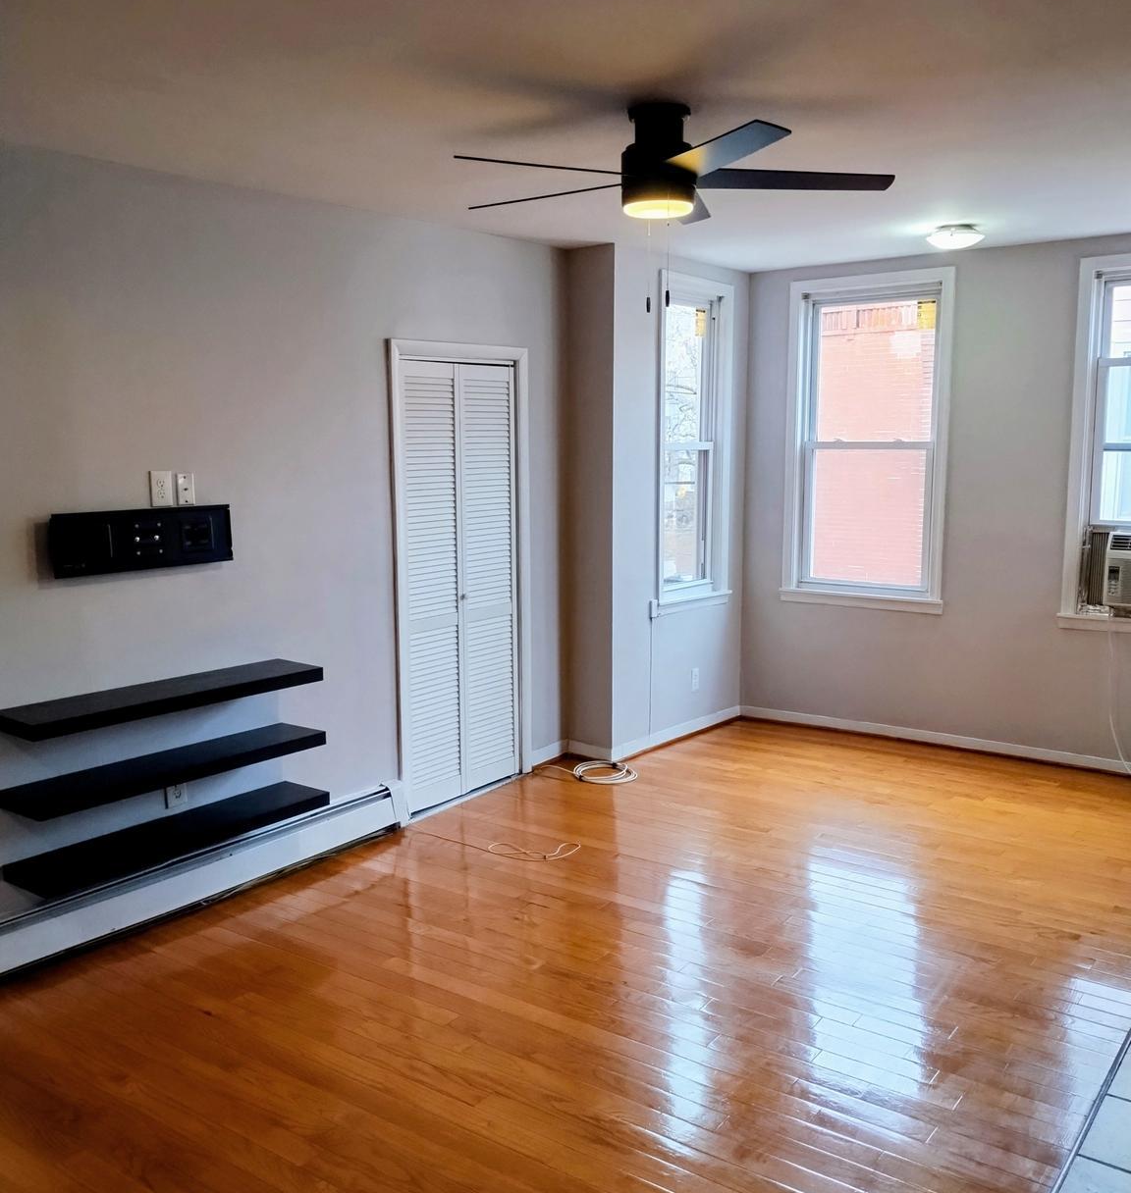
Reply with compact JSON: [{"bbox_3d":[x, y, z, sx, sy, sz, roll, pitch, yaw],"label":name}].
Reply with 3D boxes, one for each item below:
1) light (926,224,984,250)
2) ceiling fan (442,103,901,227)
[{"bbox_3d":[1.769,-1.619,4.932,0.275,0.100,0.275,3,9,19],"label":"light"},{"bbox_3d":[0.227,-1.225,3.056,1.250,0.300,1.290,-7,11,-36],"label":"ceiling fan"}]

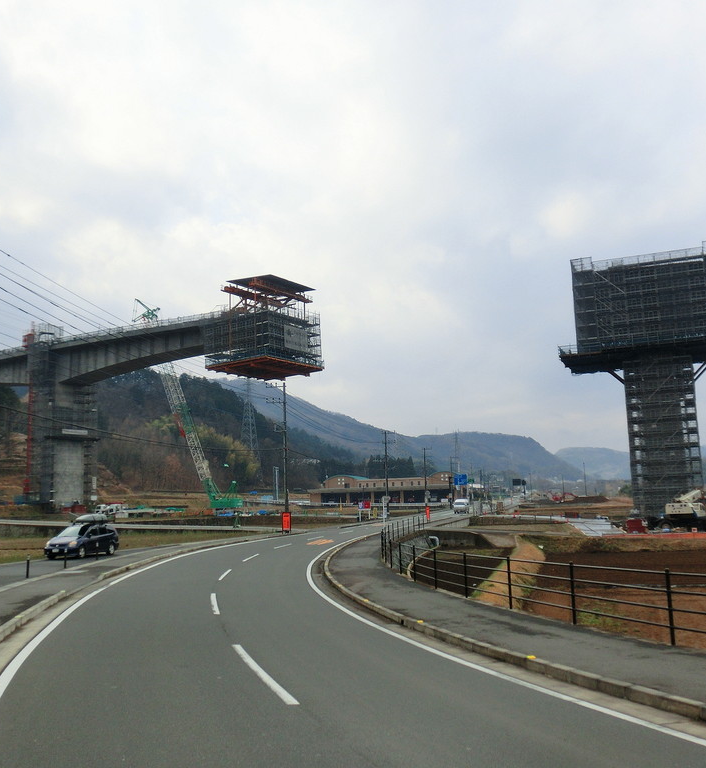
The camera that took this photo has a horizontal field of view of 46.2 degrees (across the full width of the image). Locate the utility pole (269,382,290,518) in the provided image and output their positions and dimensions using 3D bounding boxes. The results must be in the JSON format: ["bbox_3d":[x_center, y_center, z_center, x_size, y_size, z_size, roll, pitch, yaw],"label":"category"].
[{"bbox_3d":[-6.566,6.363,72.736,1.750,13.000,0.450,-4,-8,14],"label":"utility pole"}]

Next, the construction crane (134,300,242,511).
[{"bbox_3d":[-31.877,4.226,159.585,21.500,40.960,6.000,1,-8,-17],"label":"construction crane"}]

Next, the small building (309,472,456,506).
[{"bbox_3d":[8.614,28.795,227.484,38.500,8.850,16.000,-5,-9,24],"label":"small building"}]

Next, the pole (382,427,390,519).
[{"bbox_3d":[5.210,13.679,128.473,1.300,12.800,0.500,-3,-8,11],"label":"pole"}]

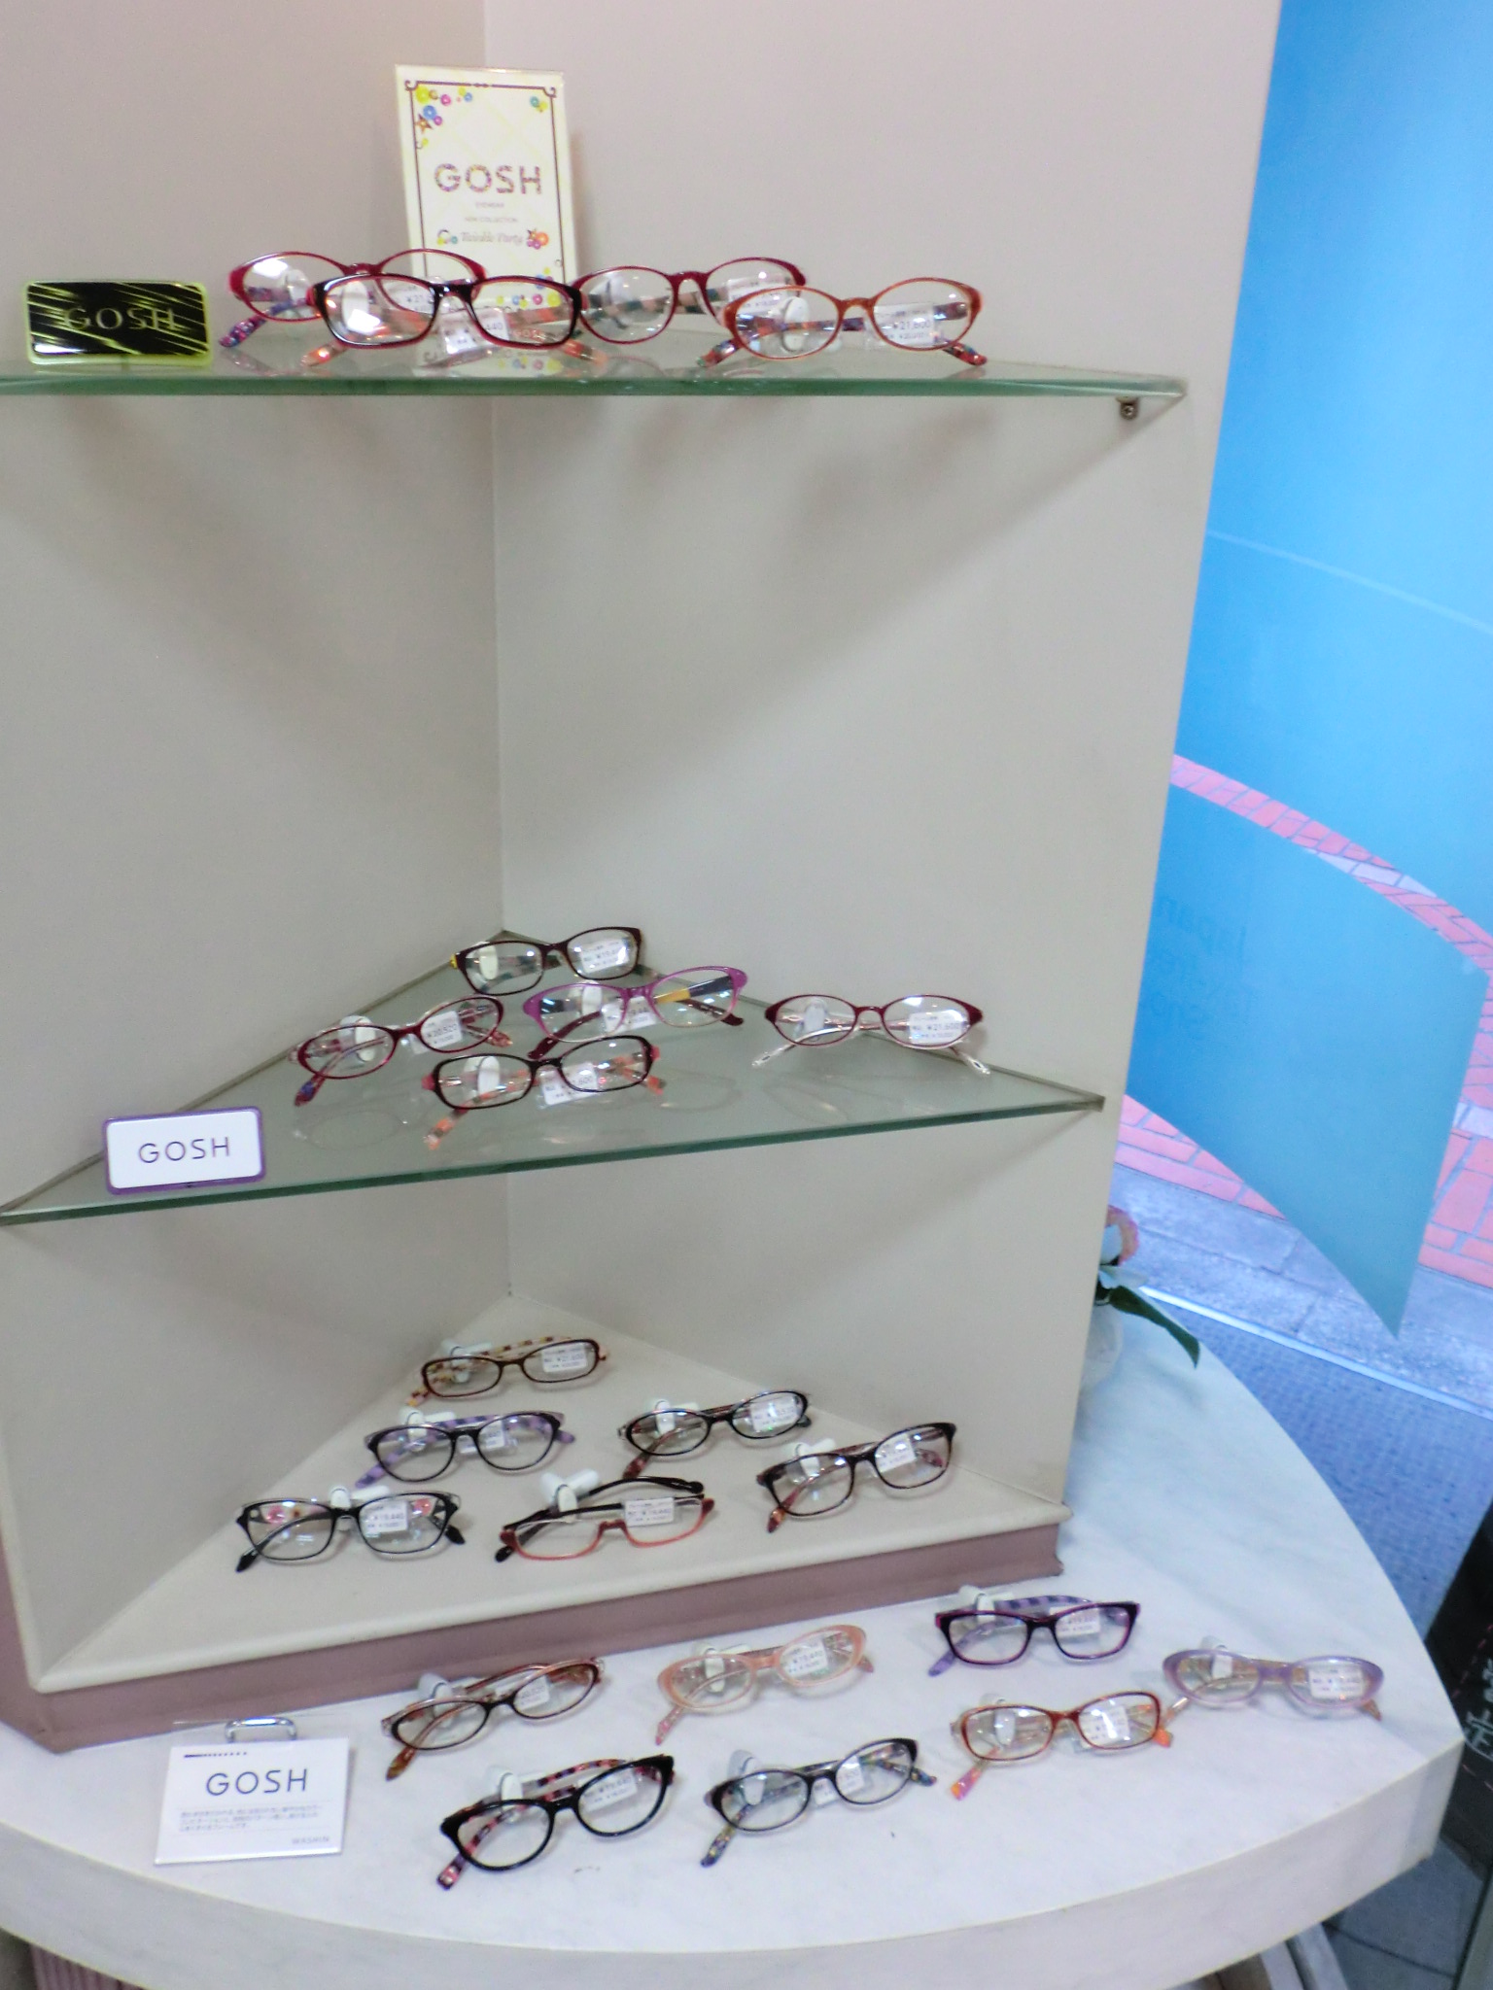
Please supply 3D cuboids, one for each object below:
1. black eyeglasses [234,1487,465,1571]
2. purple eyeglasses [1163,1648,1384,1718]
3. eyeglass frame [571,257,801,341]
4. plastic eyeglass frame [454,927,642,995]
[{"bbox_3d":[-0.249,0.333,1.159,0.138,0.044,0.036,-2,8,-10],"label":"black eyeglasses"},{"bbox_3d":[0.321,0.424,1.135,0.137,0.043,0.036,3,7,0],"label":"purple eyeglasses"},{"bbox_3d":[-0.032,-0.370,0.979,0.138,0.046,0.042,-8,15,-22],"label":"eyeglass frame"},{"bbox_3d":[-0.130,-0.024,1.203,0.132,0.044,0.041,-7,14,-20],"label":"plastic eyeglass frame"}]

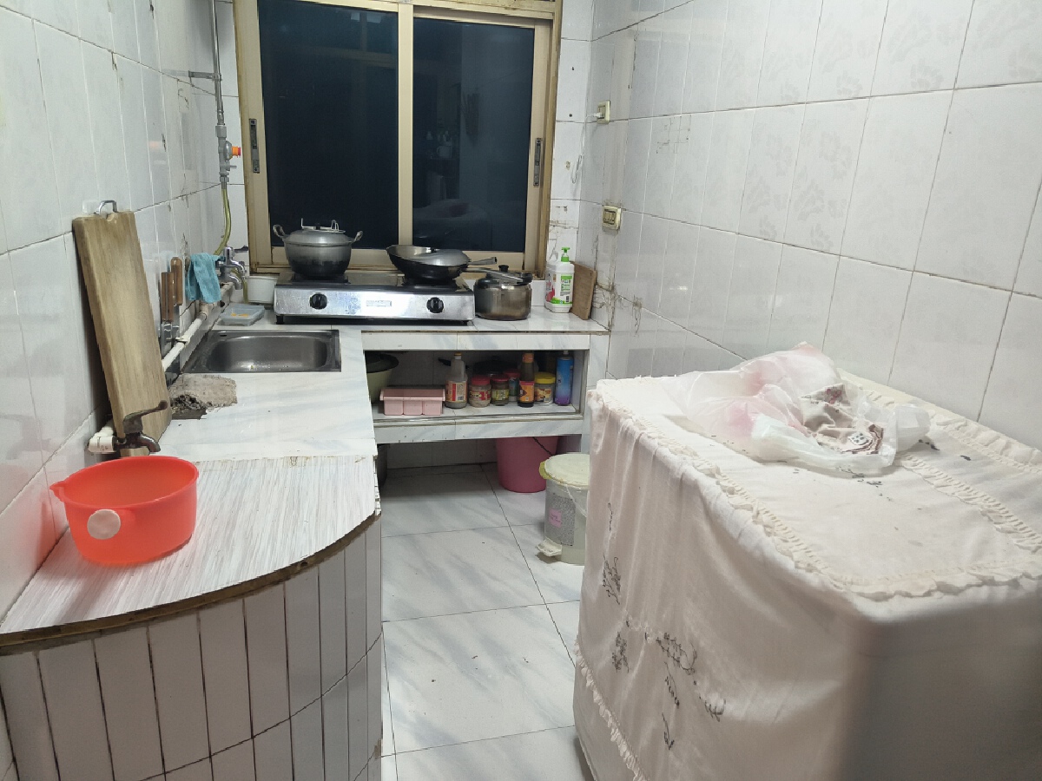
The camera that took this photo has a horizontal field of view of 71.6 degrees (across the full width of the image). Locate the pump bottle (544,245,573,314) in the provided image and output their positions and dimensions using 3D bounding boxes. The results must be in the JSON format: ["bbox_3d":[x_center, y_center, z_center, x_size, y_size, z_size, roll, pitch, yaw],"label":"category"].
[{"bbox_3d":[0.160,-0.464,2.995,0.080,0.262,0.110,-2,18,-14],"label":"pump bottle"}]

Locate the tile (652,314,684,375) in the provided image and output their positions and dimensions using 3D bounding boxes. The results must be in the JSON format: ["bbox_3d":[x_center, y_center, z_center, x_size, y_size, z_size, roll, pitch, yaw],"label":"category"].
[{"bbox_3d":[0.458,-0.066,2.244,0.010,0.298,0.200,-2,18,-14],"label":"tile"}]

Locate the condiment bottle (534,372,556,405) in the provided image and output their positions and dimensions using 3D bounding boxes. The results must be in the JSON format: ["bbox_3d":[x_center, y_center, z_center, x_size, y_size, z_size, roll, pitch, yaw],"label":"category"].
[{"bbox_3d":[0.094,-0.008,2.850,0.078,0.112,0.078,3,18,-1],"label":"condiment bottle"}]

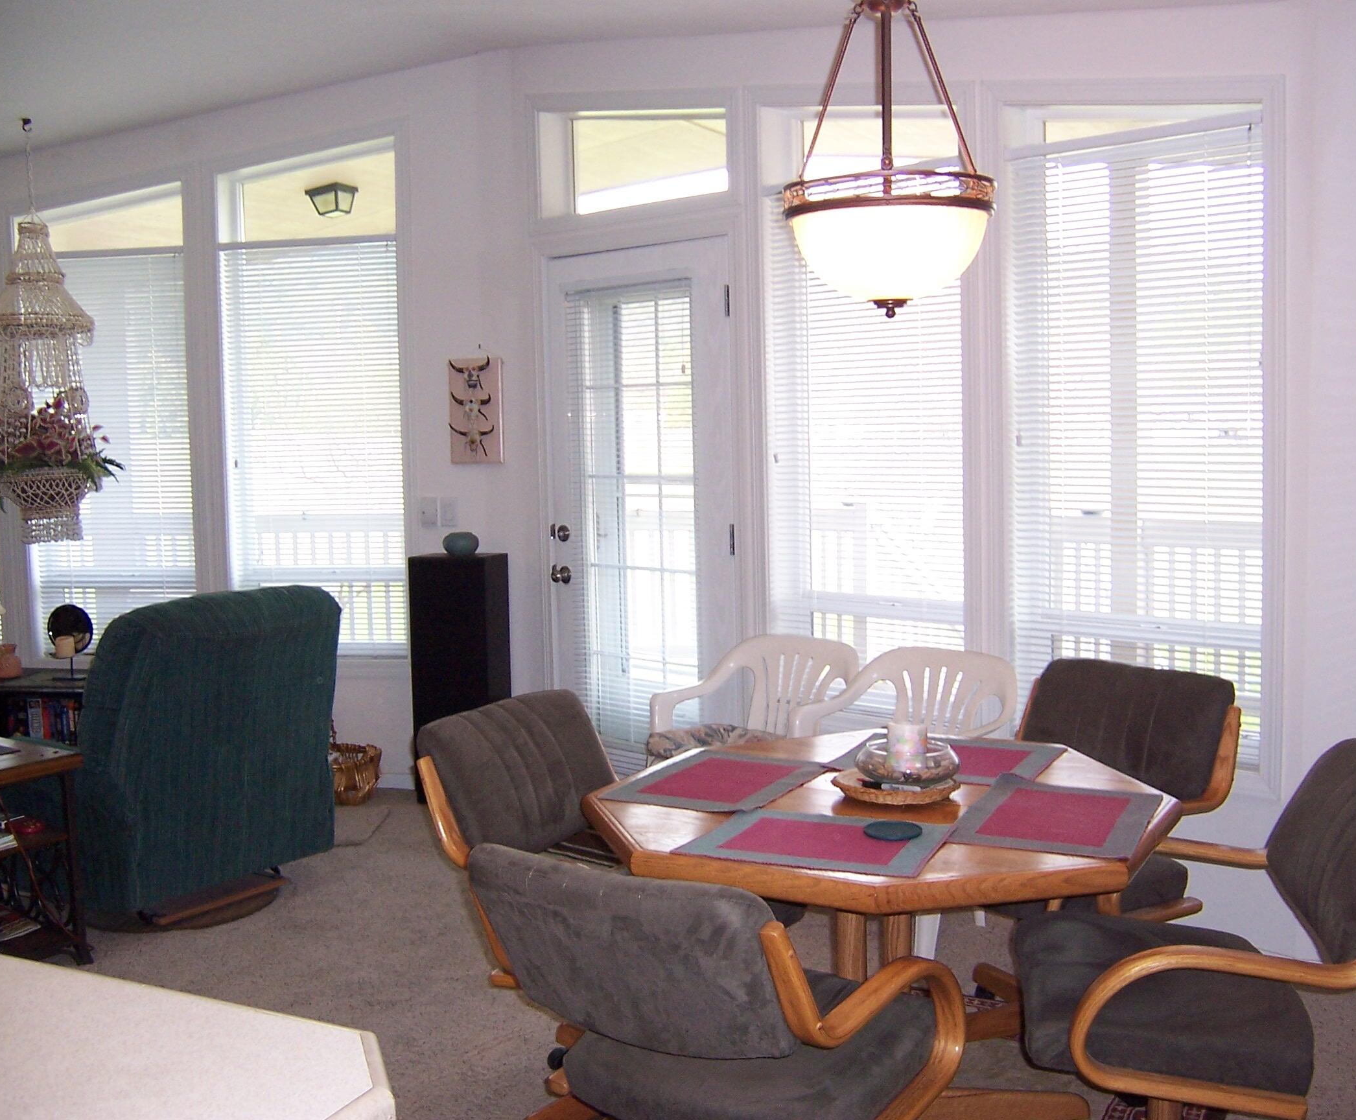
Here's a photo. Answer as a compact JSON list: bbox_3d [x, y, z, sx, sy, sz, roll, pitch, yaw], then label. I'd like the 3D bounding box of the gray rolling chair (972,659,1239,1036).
[{"bbox_3d":[0.904,0.694,3.315,0.620,0.850,0.600,-6,7,-39],"label":"gray rolling chair"}]

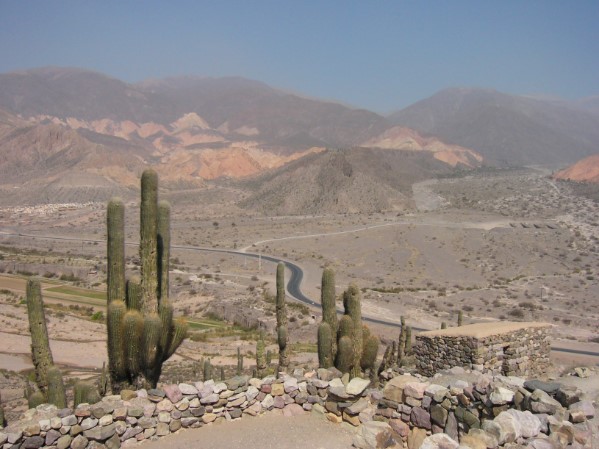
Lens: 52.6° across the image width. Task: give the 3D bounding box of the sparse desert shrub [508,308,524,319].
[{"bbox_3d":[96.763,39.686,270.000,7.000,3.800,6.000,0,6,0],"label":"sparse desert shrub"}]

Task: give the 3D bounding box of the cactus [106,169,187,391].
[{"bbox_3d":[-2.906,1.064,11.500,1.500,4.250,1.200,0,6,0],"label":"cactus"}]

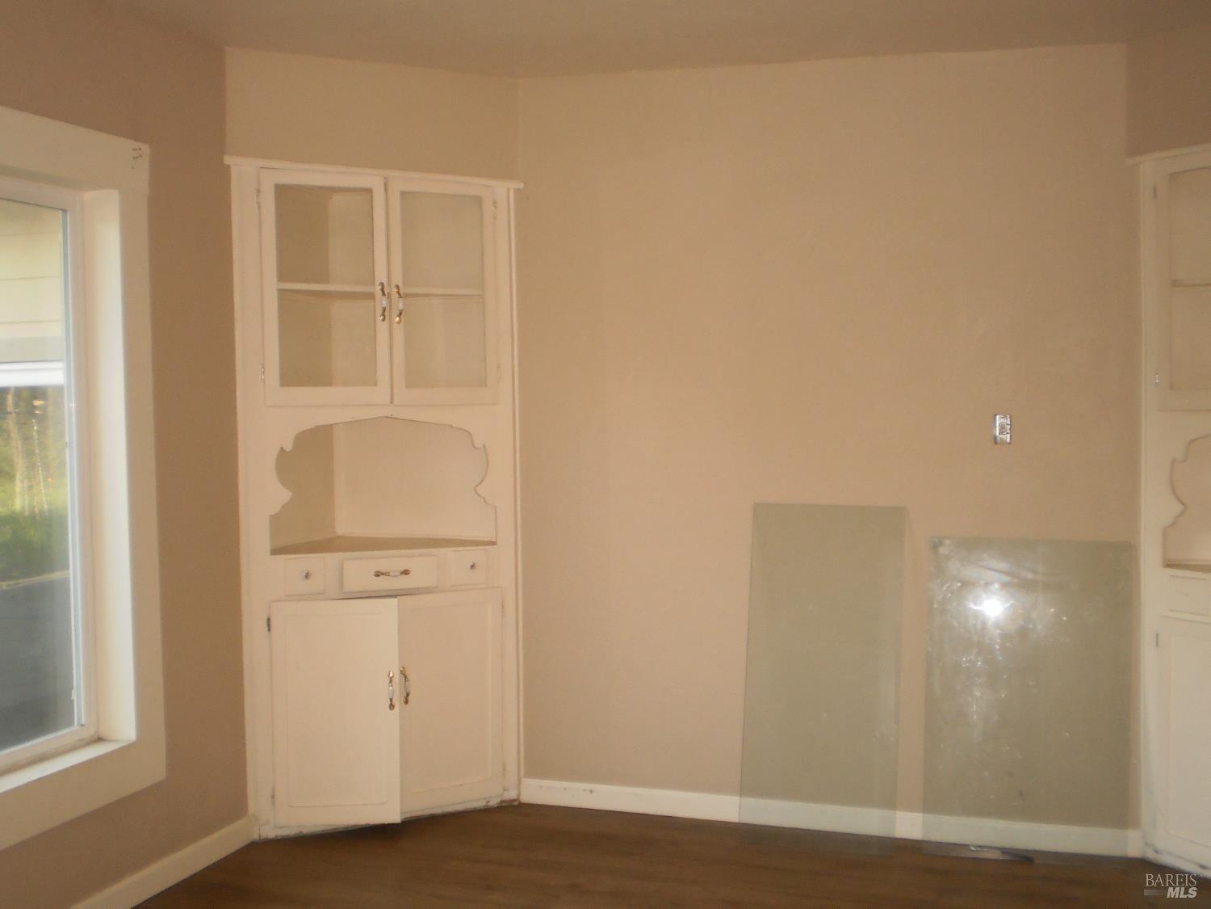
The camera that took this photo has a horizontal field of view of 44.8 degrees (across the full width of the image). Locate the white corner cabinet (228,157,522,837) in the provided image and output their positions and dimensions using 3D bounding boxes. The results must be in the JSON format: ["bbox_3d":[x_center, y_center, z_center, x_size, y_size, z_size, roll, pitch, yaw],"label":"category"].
[{"bbox_3d":[-0.813,0.134,4.992,0.935,2.137,0.460,-2,3,-26],"label":"white corner cabinet"}]

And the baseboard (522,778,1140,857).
[{"bbox_3d":[0.661,1.159,4.727,1.998,0.084,0.020,0,3,18],"label":"baseboard"}]

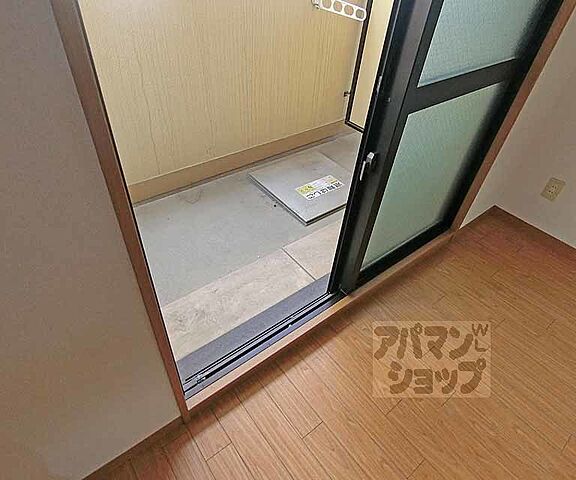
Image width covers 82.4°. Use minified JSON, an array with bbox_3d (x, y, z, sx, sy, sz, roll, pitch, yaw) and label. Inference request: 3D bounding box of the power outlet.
[{"bbox_3d":[1.477,-0.280,1.838,0.010,0.118,0.070,-24,49,-31],"label":"power outlet"}]

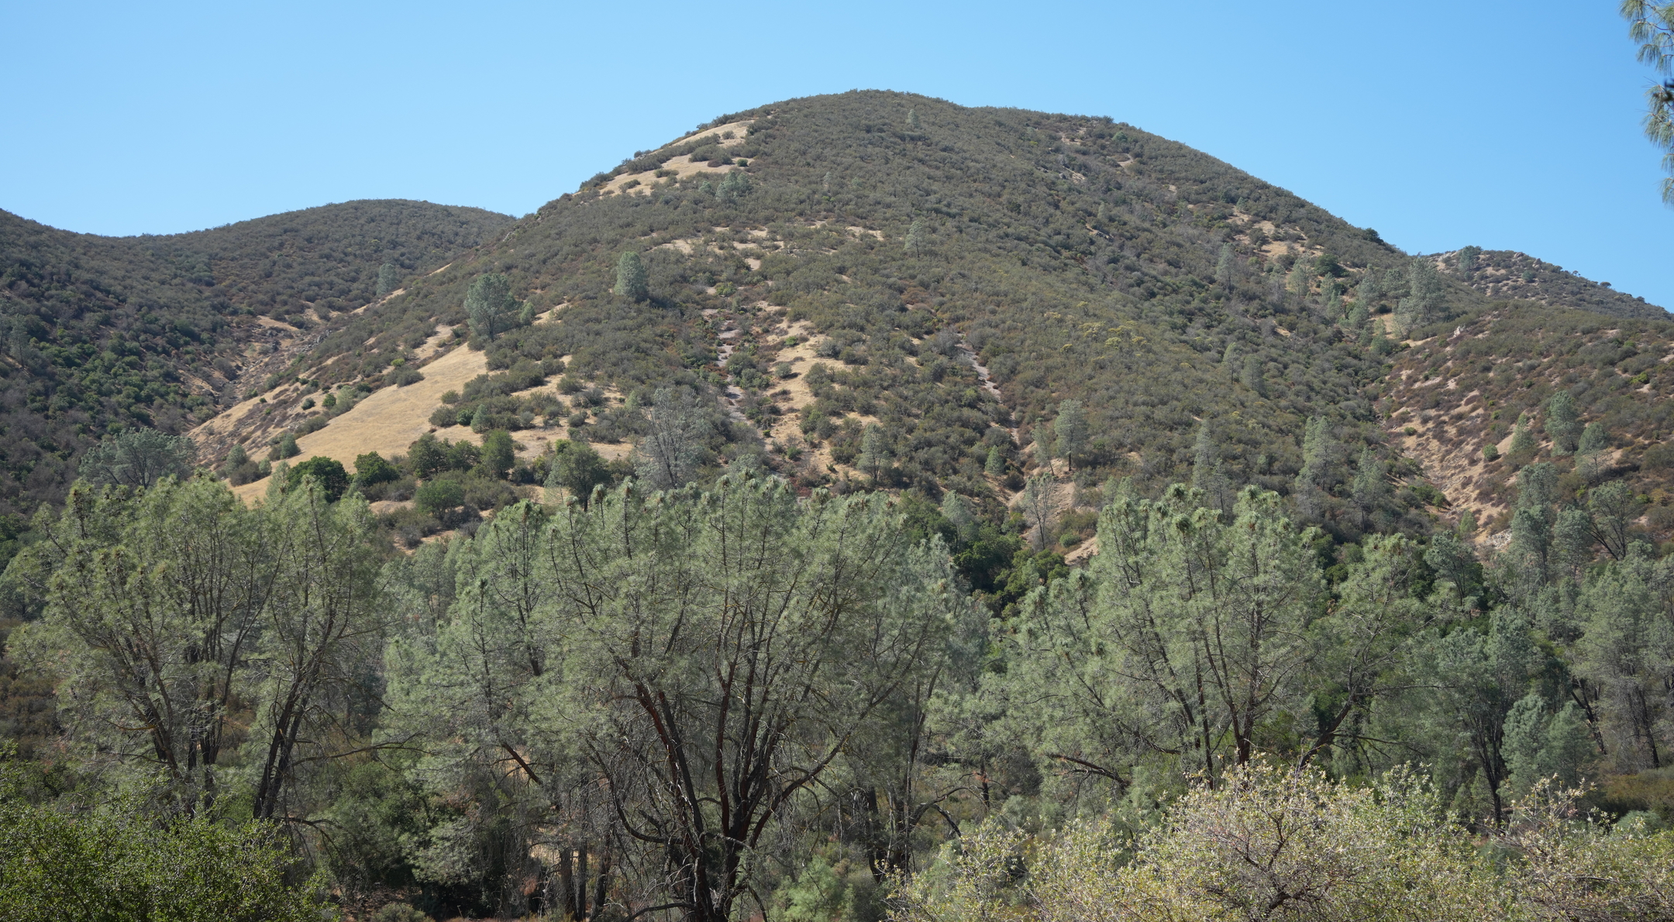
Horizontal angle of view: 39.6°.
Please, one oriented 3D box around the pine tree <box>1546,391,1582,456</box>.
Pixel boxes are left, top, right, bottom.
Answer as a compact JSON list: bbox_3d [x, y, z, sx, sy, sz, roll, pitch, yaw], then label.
[{"bbox_3d":[109.470,-5.710,350.000,5.320,9.950,5.160,0,-8,0],"label":"pine tree"}]

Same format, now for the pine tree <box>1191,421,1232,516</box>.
[{"bbox_3d":[53.990,1.890,335.000,6.030,15.230,5.850,0,-8,0],"label":"pine tree"}]

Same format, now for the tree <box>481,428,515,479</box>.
[{"bbox_3d":[-54.530,-1.060,375.000,5.480,8.530,5.320,0,-8,0],"label":"tree"}]

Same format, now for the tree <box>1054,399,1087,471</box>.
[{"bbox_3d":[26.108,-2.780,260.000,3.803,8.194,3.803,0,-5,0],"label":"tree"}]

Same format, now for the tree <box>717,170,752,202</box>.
[{"bbox_3d":[-25.890,-69.400,590.000,8.960,8.720,8.690,0,-8,0],"label":"tree"}]

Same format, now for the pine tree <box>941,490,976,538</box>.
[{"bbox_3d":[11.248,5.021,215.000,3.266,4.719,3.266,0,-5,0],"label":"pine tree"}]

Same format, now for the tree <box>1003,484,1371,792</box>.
[{"bbox_3d":[12.040,7.200,80.000,12.690,12.910,11.420,0,-8,0],"label":"tree"}]

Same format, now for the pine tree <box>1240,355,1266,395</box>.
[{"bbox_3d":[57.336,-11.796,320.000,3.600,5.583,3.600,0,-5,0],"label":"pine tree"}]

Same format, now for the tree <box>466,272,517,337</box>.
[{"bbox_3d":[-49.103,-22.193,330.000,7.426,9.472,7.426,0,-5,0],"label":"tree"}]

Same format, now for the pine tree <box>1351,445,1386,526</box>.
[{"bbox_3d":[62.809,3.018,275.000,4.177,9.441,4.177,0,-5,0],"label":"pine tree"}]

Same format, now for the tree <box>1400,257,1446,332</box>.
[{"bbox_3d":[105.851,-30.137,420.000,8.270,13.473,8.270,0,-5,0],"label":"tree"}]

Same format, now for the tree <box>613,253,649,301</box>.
[{"bbox_3d":[-42.530,-38.220,480.000,7.560,10.640,7.330,0,-8,0],"label":"tree"}]

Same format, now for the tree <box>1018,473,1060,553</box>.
[{"bbox_3d":[27.560,7.090,315.000,5.670,11.100,5.500,0,-8,0],"label":"tree"}]

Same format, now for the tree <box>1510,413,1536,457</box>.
[{"bbox_3d":[103.270,-3.740,350.000,3.940,7.160,3.820,0,-8,0],"label":"tree"}]

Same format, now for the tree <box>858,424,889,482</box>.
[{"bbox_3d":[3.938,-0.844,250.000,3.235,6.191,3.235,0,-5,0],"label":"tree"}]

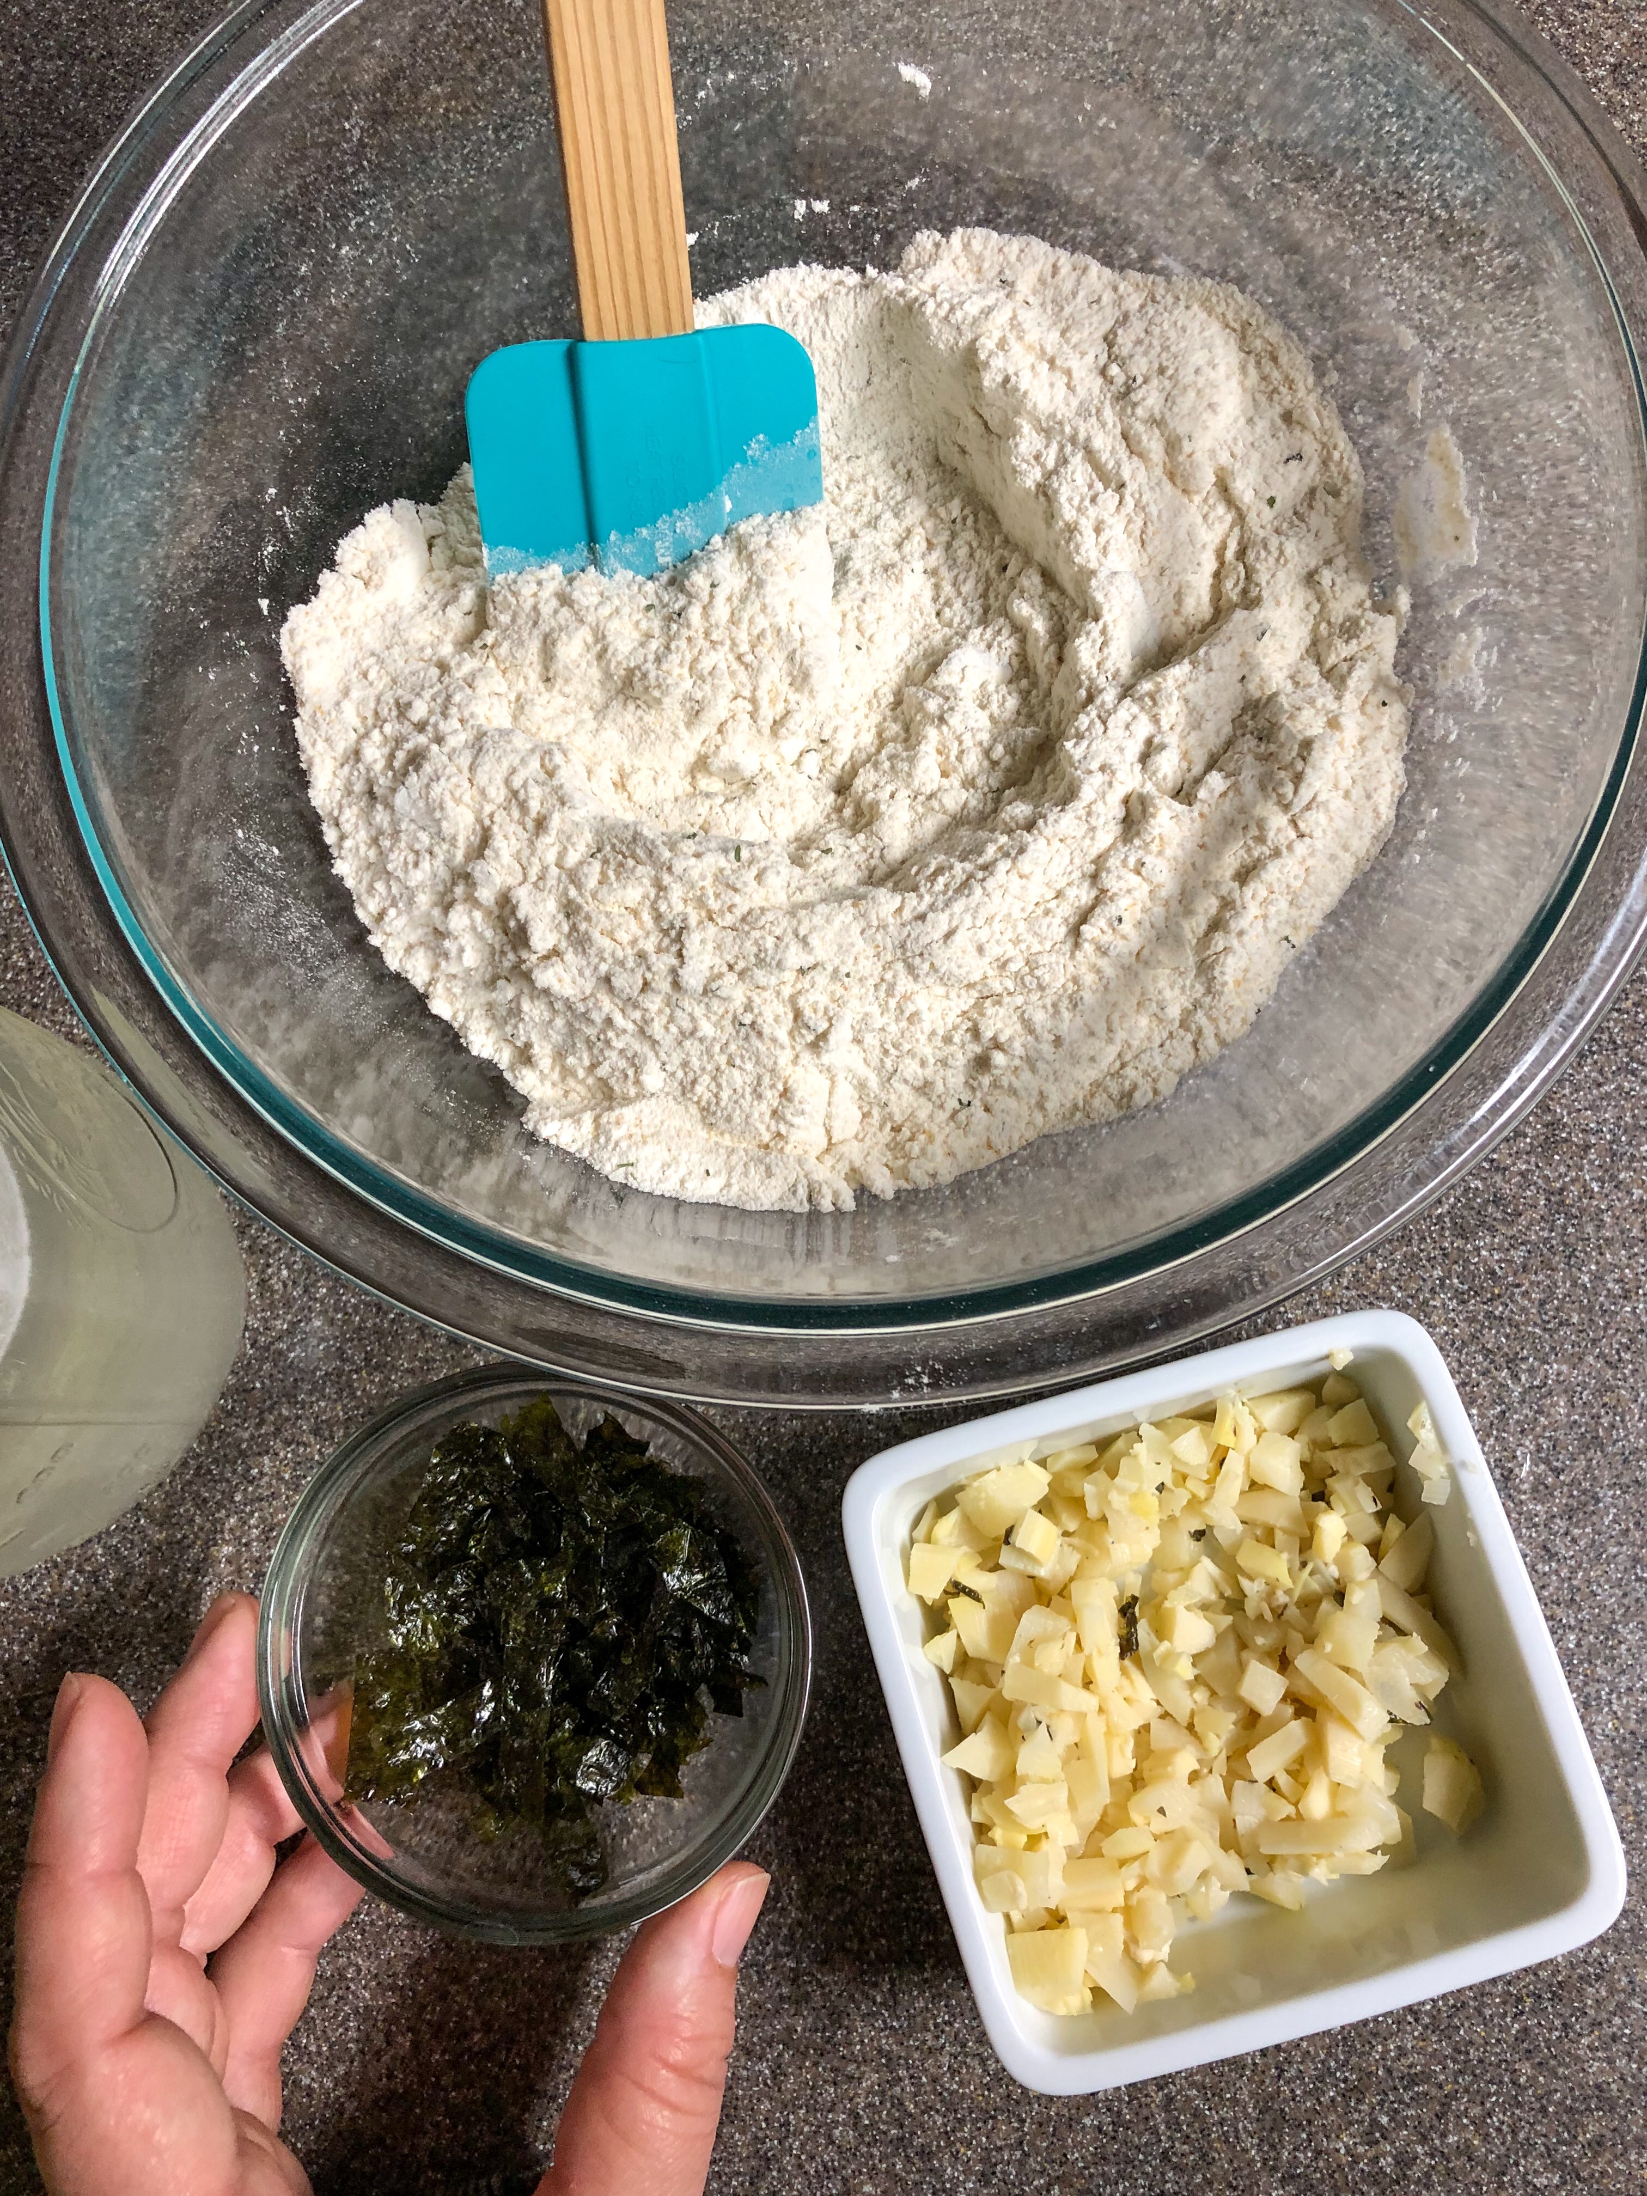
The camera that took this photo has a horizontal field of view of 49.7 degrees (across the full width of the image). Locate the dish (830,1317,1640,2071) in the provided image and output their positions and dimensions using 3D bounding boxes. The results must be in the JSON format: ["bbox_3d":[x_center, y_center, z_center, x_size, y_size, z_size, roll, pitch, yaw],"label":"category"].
[{"bbox_3d":[0.065,0.097,0.302,0.103,0.042,0.103,-17,80,2],"label":"dish"}]

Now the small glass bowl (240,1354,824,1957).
[{"bbox_3d":[-0.045,0.089,0.302,0.090,0.040,0.090,-1,81,4],"label":"small glass bowl"}]

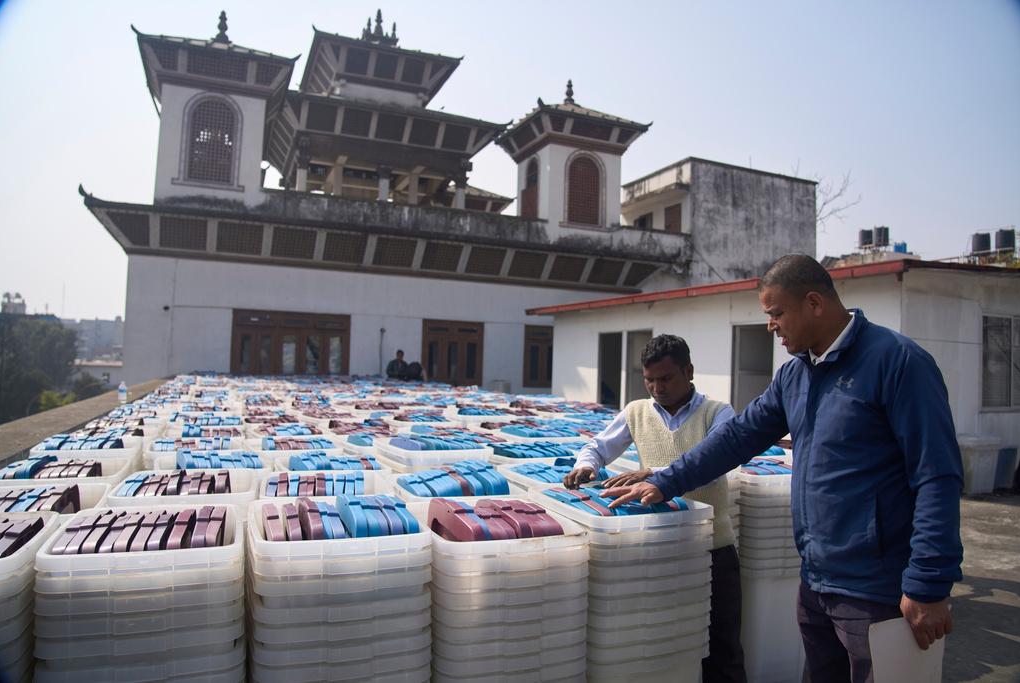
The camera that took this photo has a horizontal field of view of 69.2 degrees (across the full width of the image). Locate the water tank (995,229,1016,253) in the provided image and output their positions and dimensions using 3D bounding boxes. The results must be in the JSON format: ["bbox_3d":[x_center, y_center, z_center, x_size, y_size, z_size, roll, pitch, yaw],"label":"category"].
[{"bbox_3d":[30.148,-6.145,45.000,0.950,1.320,0.950,3,-3,-22],"label":"water tank"}]

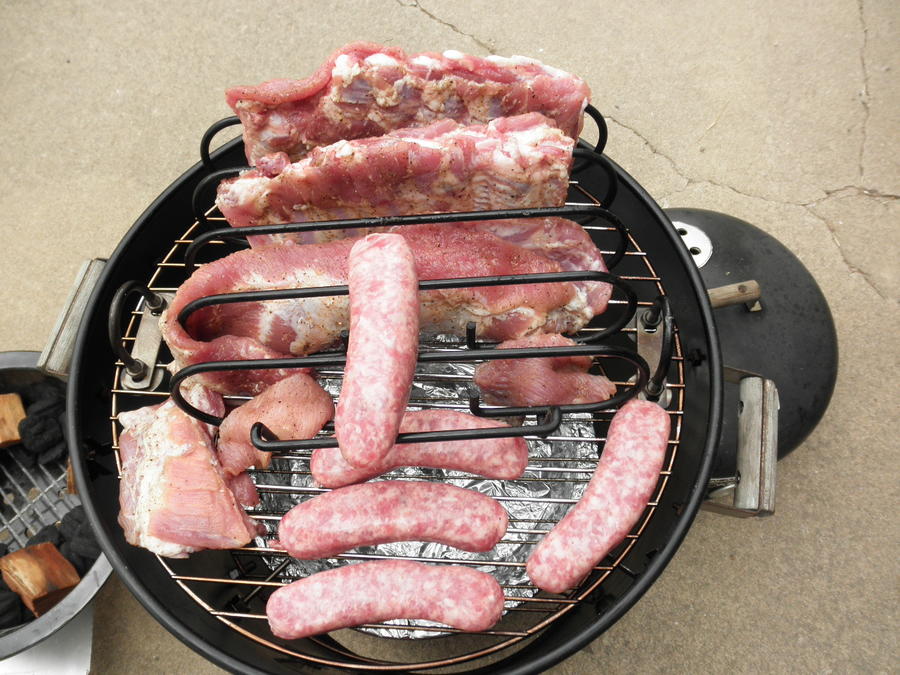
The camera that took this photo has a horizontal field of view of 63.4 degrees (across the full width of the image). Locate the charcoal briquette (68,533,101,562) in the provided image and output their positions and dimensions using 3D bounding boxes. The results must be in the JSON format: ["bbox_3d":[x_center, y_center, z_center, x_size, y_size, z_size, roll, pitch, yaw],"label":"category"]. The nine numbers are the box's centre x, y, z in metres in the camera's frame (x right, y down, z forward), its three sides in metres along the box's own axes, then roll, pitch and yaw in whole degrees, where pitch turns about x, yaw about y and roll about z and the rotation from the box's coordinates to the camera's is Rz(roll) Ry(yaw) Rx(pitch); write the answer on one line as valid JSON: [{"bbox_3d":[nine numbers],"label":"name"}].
[{"bbox_3d":[-0.430,0.248,0.859,0.048,0.031,0.048,7,66,7],"label":"charcoal briquette"}]

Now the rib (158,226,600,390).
[{"bbox_3d":[-0.040,-0.018,0.486,0.285,0.076,0.088,-3,65,2],"label":"rib"}]

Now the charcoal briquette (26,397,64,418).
[{"bbox_3d":[-0.519,0.090,0.937,0.050,0.034,0.047,-23,66,-8],"label":"charcoal briquette"}]

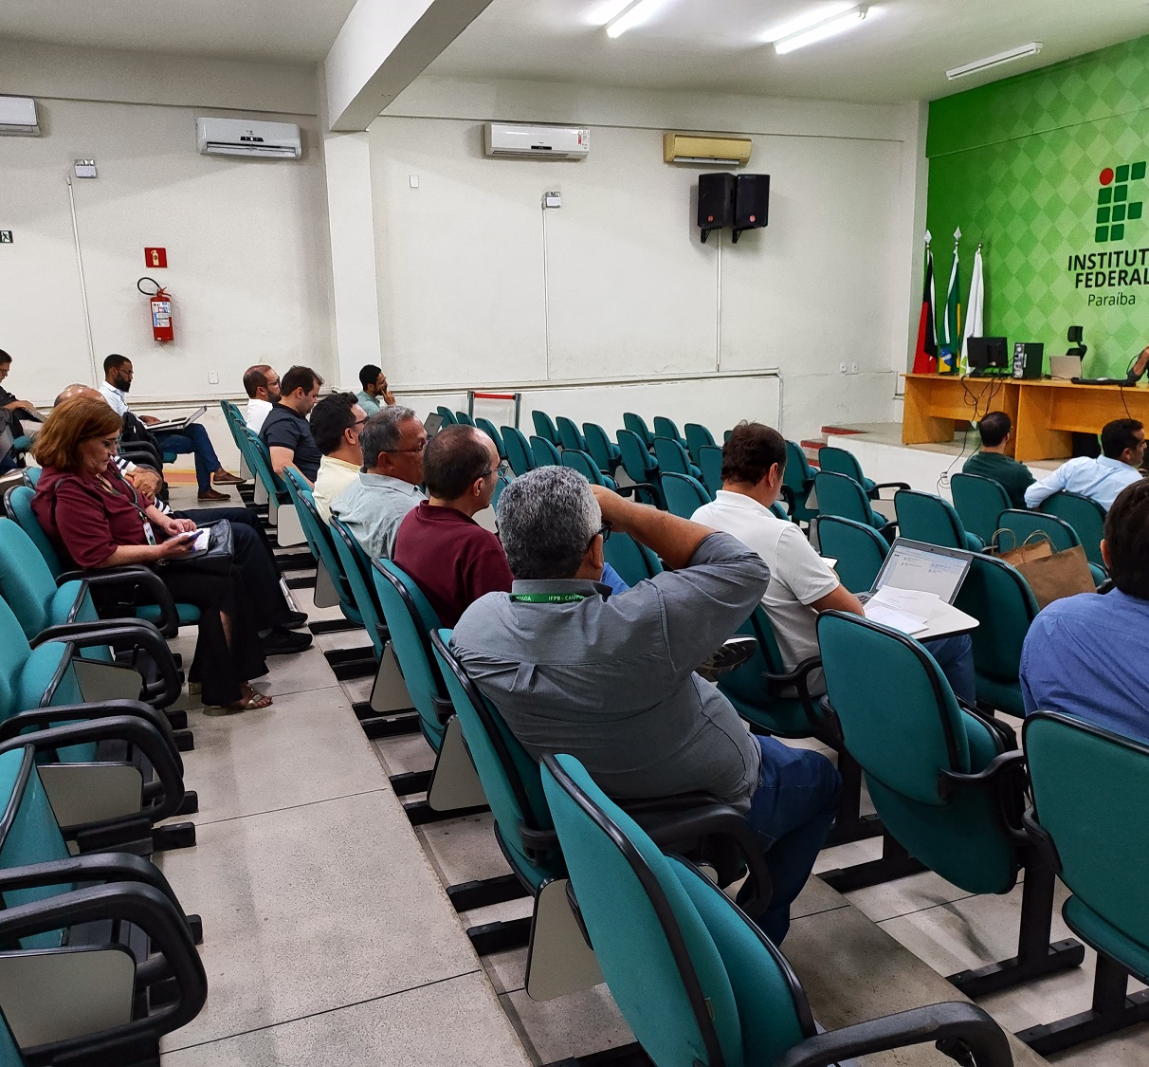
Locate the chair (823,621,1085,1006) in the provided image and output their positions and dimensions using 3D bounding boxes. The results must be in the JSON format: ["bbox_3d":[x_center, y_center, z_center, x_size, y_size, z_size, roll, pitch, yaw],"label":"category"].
[{"bbox_3d":[0.899,0.610,2.483,0.540,0.841,0.610,-6,13,-22],"label":"chair"}]

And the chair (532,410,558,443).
[{"bbox_3d":[-0.084,-0.813,10.290,0.550,0.870,0.620,-6,13,-21],"label":"chair"}]

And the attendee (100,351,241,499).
[{"bbox_3d":[-3.287,-0.863,8.109,1.030,1.218,0.520,-6,13,-22],"label":"attendee"}]

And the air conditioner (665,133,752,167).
[{"bbox_3d":[1.640,-4.703,12.112,1.080,0.320,0.240,-6,13,-22],"label":"air conditioner"}]

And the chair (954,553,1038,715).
[{"bbox_3d":[1.625,0.464,3.509,0.570,0.870,0.620,-6,13,-21],"label":"chair"}]

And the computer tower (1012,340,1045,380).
[{"bbox_3d":[4.453,-1.690,9.673,0.310,0.360,0.150,-7,13,-27],"label":"computer tower"}]

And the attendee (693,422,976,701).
[{"bbox_3d":[0.832,0.308,3.248,0.800,1.330,0.600,-3,12,-10],"label":"attendee"}]

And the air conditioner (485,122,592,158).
[{"bbox_3d":[-0.396,-4.192,10.557,1.100,0.305,0.220,-6,13,-22],"label":"air conditioner"}]

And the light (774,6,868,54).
[{"bbox_3d":[2.215,-4.549,8.989,0.130,0.110,1.240,-6,13,-22],"label":"light"}]

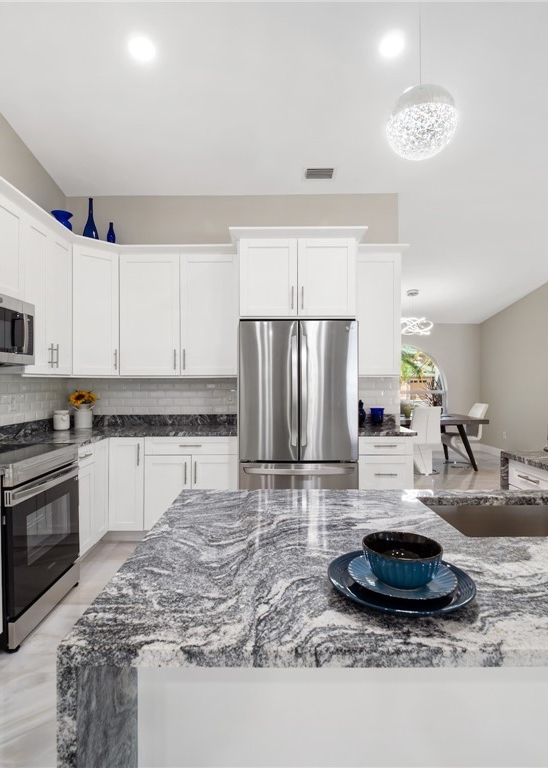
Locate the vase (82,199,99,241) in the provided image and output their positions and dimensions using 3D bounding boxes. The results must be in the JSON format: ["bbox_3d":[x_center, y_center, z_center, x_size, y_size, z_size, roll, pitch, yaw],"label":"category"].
[{"bbox_3d":[-1.667,-1.470,3.756,0.146,0.422,0.146,0,0,-1],"label":"vase"}]

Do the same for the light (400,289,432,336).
[{"bbox_3d":[2.232,-1.164,6.680,0.660,0.745,0.660,0,0,-1],"label":"light"}]

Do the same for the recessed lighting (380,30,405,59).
[{"bbox_3d":[0.724,-2.091,2.543,0.155,0.030,0.155,0,-12,0],"label":"recessed lighting"}]

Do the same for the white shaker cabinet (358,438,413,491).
[{"bbox_3d":[0.915,0.864,3.754,0.485,0.853,0.600,0,0,-1],"label":"white shaker cabinet"}]

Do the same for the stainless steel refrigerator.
[{"bbox_3d":[0.189,0.413,3.540,0.917,1.799,0.847,0,0,0],"label":"stainless steel refrigerator"}]

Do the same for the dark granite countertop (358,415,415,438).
[{"bbox_3d":[0.907,0.355,3.650,0.504,0.121,0.655,0,0,0],"label":"dark granite countertop"}]

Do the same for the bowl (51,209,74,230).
[{"bbox_3d":[-1.757,-1.311,3.443,0.176,0.252,0.176,0,0,0],"label":"bowl"}]

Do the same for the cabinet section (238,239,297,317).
[{"bbox_3d":[-0.045,-0.835,3.570,0.460,0.620,0.620,0,0,0],"label":"cabinet section"}]

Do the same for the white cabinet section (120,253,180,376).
[{"bbox_3d":[-1.087,-0.610,3.800,0.530,1.080,0.330,0,0,0],"label":"white cabinet section"}]

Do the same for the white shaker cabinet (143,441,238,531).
[{"bbox_3d":[-0.665,0.834,3.677,0.761,0.817,0.635,0,0,0],"label":"white shaker cabinet"}]

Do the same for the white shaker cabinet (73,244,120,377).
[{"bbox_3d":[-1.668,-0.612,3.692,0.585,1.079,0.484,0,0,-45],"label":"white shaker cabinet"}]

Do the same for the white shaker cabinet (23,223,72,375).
[{"bbox_3d":[-1.855,-0.620,3.137,0.315,1.117,0.660,0,0,-1],"label":"white shaker cabinet"}]

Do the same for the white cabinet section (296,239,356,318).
[{"bbox_3d":[0.417,-0.835,3.570,0.460,0.620,0.620,0,0,0],"label":"white cabinet section"}]

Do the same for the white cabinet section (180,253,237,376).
[{"bbox_3d":[-0.562,-0.610,3.800,0.520,1.080,0.330,0,0,0],"label":"white cabinet section"}]

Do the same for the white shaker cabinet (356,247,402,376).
[{"bbox_3d":[0.902,-0.640,3.878,0.475,1.130,0.320,0,0,-1],"label":"white shaker cabinet"}]

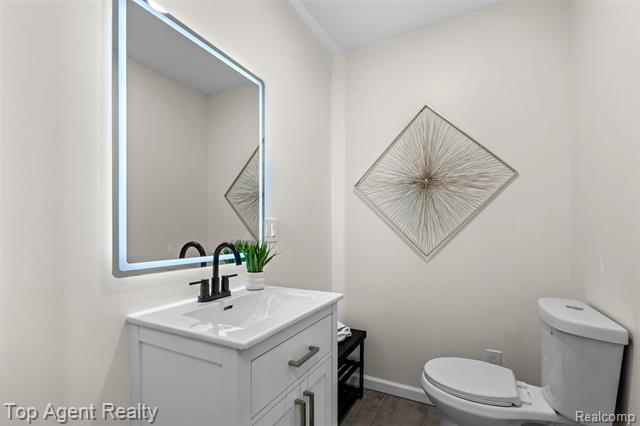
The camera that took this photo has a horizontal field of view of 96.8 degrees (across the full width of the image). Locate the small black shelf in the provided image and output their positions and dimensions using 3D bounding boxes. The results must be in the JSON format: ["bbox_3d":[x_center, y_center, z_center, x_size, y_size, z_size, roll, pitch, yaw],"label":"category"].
[{"bbox_3d":[0.042,1.027,1.750,0.295,0.445,0.620,-1,-3,27],"label":"small black shelf"}]

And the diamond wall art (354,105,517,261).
[{"bbox_3d":[0.693,-0.211,1.853,0.985,0.985,0.035,-1,-3,27],"label":"diamond wall art"}]

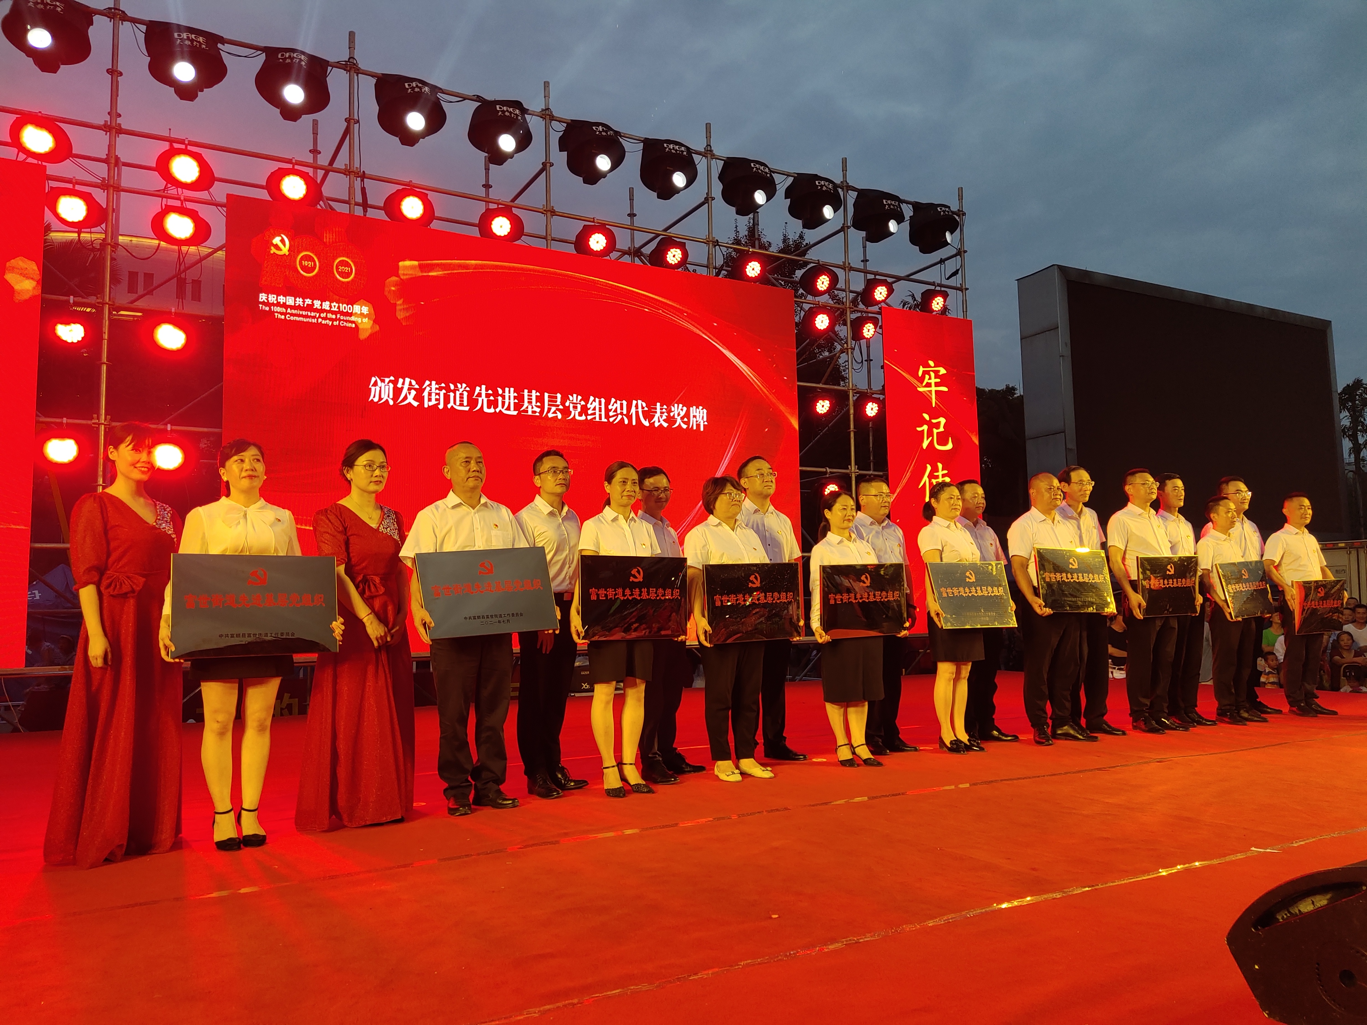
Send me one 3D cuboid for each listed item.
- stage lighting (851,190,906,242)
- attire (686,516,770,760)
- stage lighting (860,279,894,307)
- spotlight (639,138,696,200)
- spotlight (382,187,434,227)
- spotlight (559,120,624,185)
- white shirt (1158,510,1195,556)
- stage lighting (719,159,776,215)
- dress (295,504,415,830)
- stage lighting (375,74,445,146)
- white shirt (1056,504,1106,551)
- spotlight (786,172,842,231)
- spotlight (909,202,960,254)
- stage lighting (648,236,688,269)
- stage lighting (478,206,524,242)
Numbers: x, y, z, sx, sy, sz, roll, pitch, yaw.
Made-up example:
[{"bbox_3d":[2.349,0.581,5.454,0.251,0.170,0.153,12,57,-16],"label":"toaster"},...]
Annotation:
[{"bbox_3d":[2.424,-3.699,12.278,0.560,0.560,0.450,2,-6,-27],"label":"stage lighting"},{"bbox_3d":[0.268,0.686,5.479,0.480,1.348,0.330,2,-6,-29],"label":"attire"},{"bbox_3d":[2.376,-2.697,12.133,0.430,0.310,0.270,2,-6,-28],"label":"stage lighting"},{"bbox_3d":[-0.166,-3.803,10.933,0.570,0.570,0.530,2,-5,-29],"label":"spotlight"},{"bbox_3d":[-2.637,-2.935,9.485,0.460,0.350,0.290,2,-5,-29],"label":"spotlight"},{"bbox_3d":[-0.978,-3.826,10.516,0.620,0.580,0.550,3,-7,-37],"label":"spotlight"},{"bbox_3d":[3.431,0.238,6.978,0.480,0.580,0.280,2,-6,-29],"label":"white shirt"},{"bbox_3d":[0.750,-3.777,11.470,0.620,0.580,0.550,3,-7,-37],"label":"stage lighting"},{"bbox_3d":[-1.444,0.642,4.342,0.510,1.370,0.430,3,-6,-35],"label":"dress"},{"bbox_3d":[-2.633,-3.875,9.489,0.560,0.560,0.450,2,-6,-27],"label":"stage lighting"},{"bbox_3d":[2.639,0.223,6.603,0.460,0.550,0.270,1,-6,-22],"label":"white shirt"},{"bbox_3d":[1.543,-3.718,11.792,0.560,0.560,0.450,2,-6,-27],"label":"spotlight"},{"bbox_3d":[3.246,-3.696,12.822,0.570,0.550,0.530,3,-6,-40],"label":"spotlight"},{"bbox_3d":[-0.165,-2.856,10.870,0.410,0.320,0.360,2,-6,-29],"label":"stage lighting"},{"bbox_3d":[-1.848,-2.909,10.017,0.400,0.350,0.280,2,-6,-29],"label":"stage lighting"}]

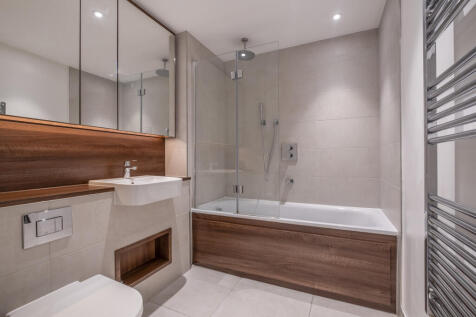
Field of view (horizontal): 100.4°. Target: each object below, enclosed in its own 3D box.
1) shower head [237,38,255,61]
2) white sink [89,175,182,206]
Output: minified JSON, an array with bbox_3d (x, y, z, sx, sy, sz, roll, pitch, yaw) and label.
[{"bbox_3d":[0.078,-1.185,2.120,0.200,0.180,0.200,0,0,0],"label":"shower head"},{"bbox_3d":[-0.790,0.246,1.610,0.470,0.147,0.530,0,0,25],"label":"white sink"}]

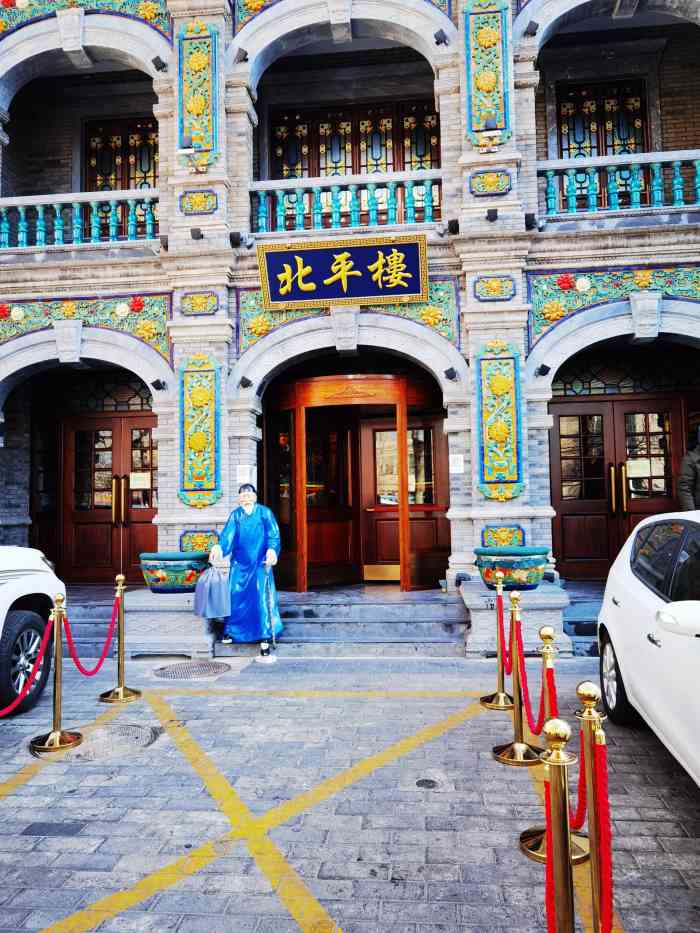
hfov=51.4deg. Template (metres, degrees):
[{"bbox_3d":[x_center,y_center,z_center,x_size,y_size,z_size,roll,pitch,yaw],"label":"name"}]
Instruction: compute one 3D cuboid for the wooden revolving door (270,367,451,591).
[{"bbox_3d":[0.087,0.239,9.432,2.150,2.573,1.900,-1,-4,6],"label":"wooden revolving door"}]

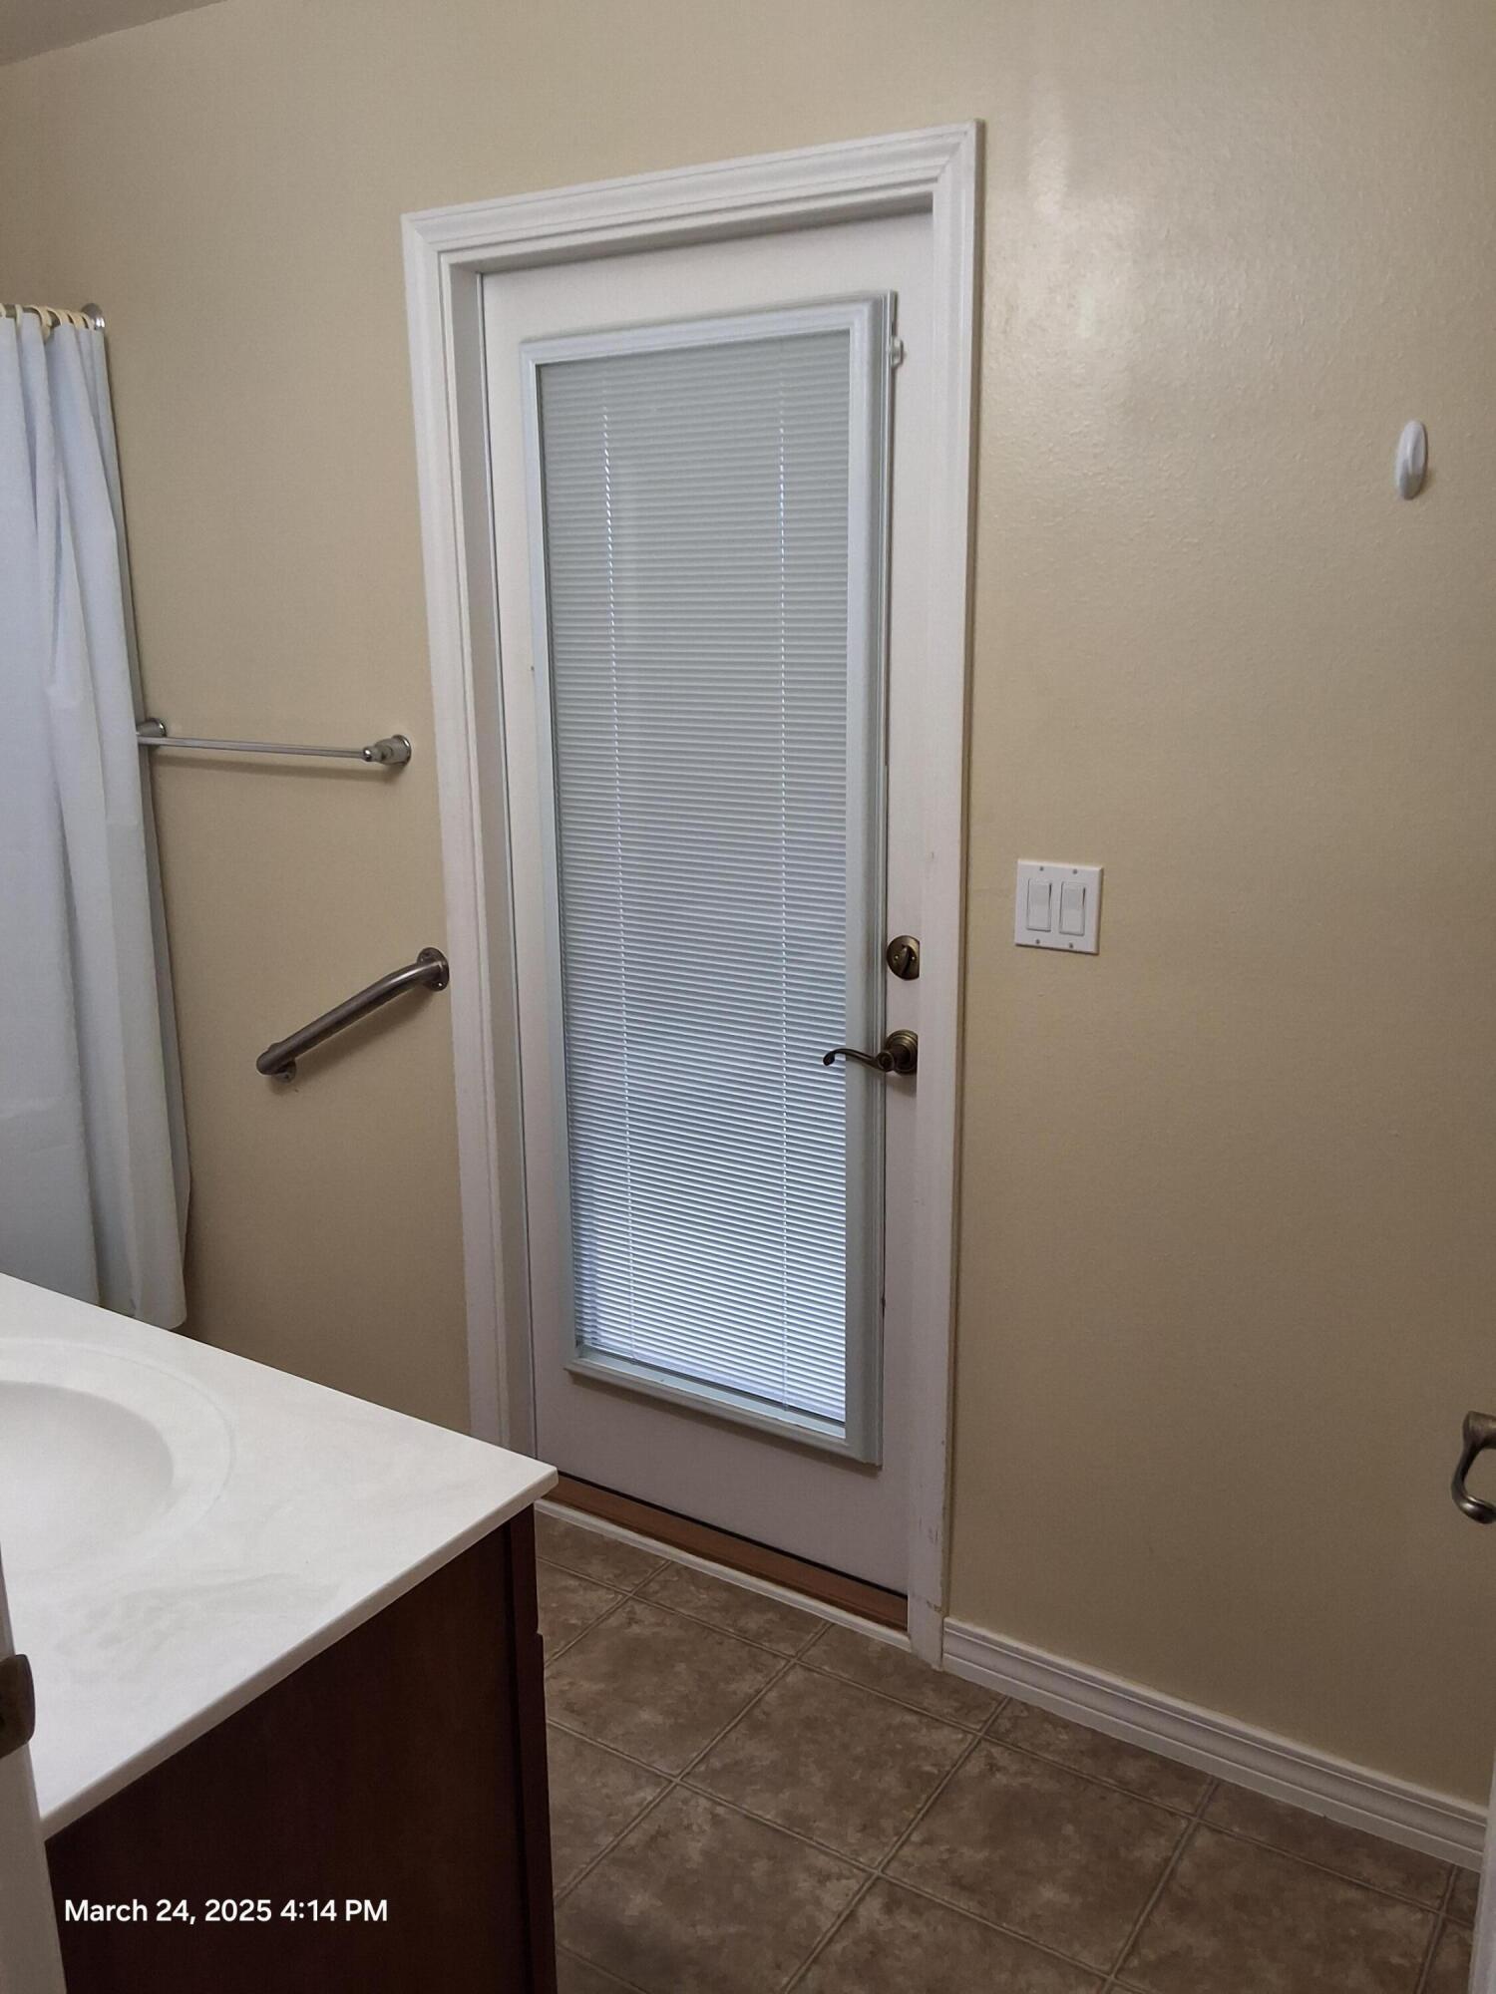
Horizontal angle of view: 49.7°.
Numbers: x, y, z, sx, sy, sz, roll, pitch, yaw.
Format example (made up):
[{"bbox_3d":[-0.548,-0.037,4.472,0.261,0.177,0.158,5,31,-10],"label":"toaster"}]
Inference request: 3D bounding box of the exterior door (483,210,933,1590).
[{"bbox_3d":[-0.051,-0.079,2.504,0.809,2.019,0.067,8,17,31],"label":"exterior door"}]

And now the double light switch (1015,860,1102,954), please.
[{"bbox_3d":[0.404,-0.116,2.096,0.115,0.114,0.010,8,17,31],"label":"double light switch"}]

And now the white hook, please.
[{"bbox_3d":[0.722,-0.585,1.756,0.026,0.084,0.028,8,17,31],"label":"white hook"}]

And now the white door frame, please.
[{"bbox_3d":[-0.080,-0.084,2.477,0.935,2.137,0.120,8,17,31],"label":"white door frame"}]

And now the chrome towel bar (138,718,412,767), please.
[{"bbox_3d":[-0.852,-0.435,2.785,0.658,0.052,0.082,8,17,31],"label":"chrome towel bar"}]

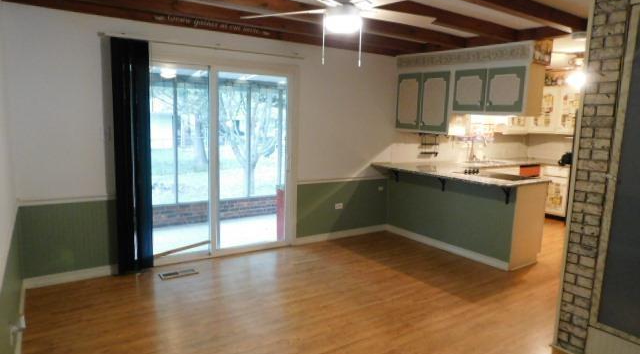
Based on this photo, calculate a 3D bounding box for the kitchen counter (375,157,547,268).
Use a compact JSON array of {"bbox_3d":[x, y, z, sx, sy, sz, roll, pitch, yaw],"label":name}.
[{"bbox_3d":[1.510,0.370,4.950,0.880,0.910,1.830,-4,9,-33],"label":"kitchen counter"}]

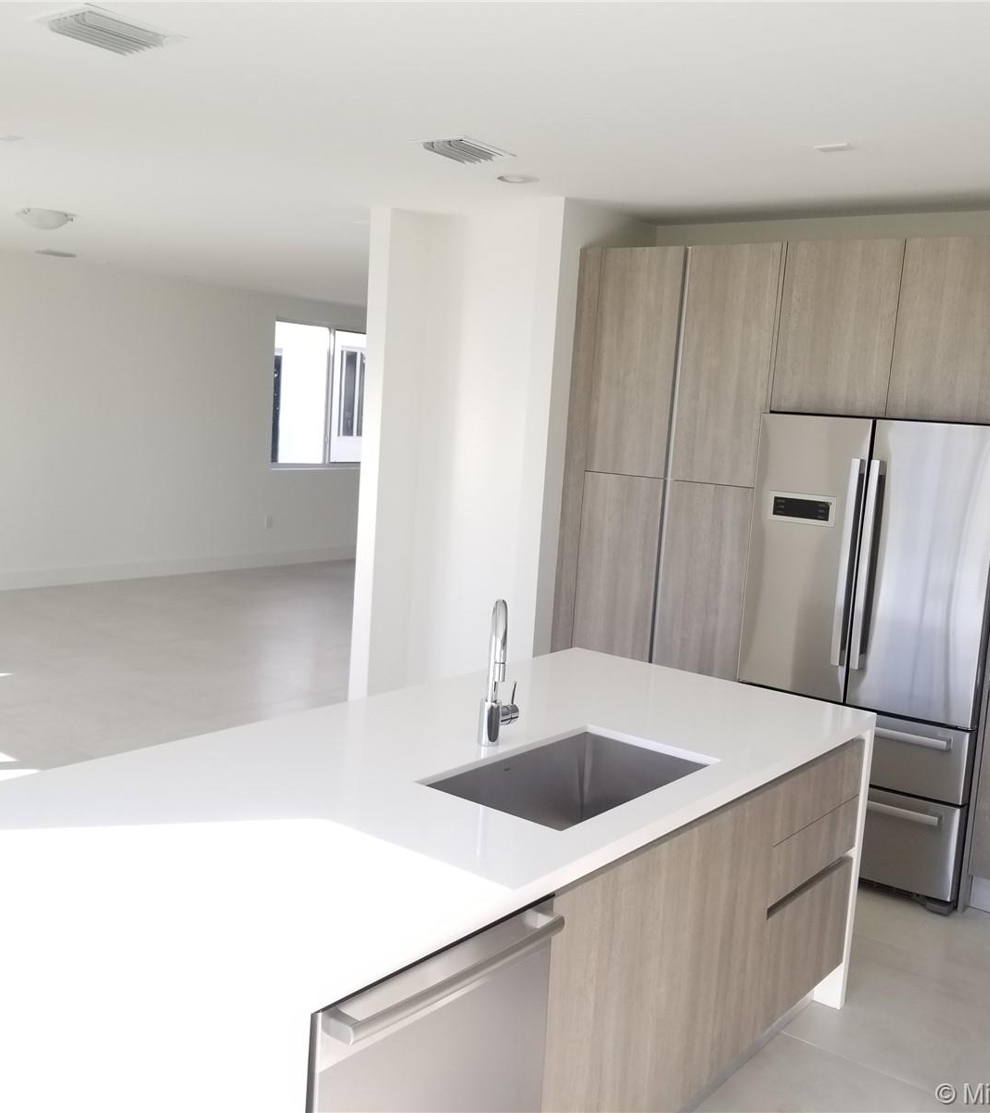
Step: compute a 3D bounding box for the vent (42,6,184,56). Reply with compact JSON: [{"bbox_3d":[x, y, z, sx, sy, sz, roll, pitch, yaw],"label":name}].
[{"bbox_3d":[-1.024,-1.379,2.956,0.285,0.030,0.300,10,10,38],"label":"vent"}]

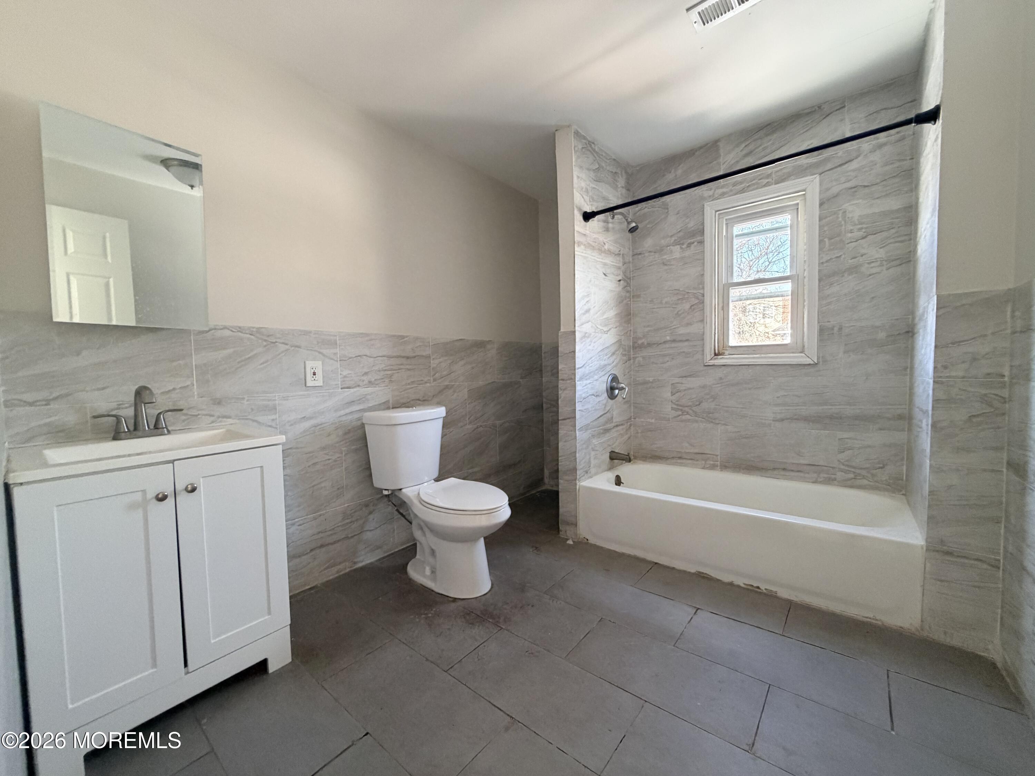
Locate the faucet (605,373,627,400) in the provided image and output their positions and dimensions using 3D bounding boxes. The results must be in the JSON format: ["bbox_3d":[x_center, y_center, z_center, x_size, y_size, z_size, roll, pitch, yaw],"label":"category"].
[{"bbox_3d":[0.688,-0.006,2.822,0.100,0.180,0.178,1,3,39],"label":"faucet"}]

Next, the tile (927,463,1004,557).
[{"bbox_3d":[1.605,0.435,1.504,0.187,0.310,0.012,1,4,39],"label":"tile"}]

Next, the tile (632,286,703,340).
[{"bbox_3d":[1.031,-0.502,2.880,0.502,0.305,0.010,1,3,39],"label":"tile"}]

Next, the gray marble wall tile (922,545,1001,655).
[{"bbox_3d":[1.613,0.754,1.525,0.189,0.327,0.011,1,3,39],"label":"gray marble wall tile"}]

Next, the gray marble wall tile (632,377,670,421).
[{"bbox_3d":[0.956,0.085,2.976,0.279,0.297,0.010,1,3,39],"label":"gray marble wall tile"}]

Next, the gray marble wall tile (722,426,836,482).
[{"bbox_3d":[1.578,0.385,2.573,0.619,0.302,0.011,1,3,39],"label":"gray marble wall tile"}]

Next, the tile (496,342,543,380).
[{"bbox_3d":[0.022,-0.222,3.314,0.011,0.302,0.588,1,3,39],"label":"tile"}]

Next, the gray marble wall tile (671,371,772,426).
[{"bbox_3d":[1.324,0.078,2.756,0.613,0.302,0.011,1,3,39],"label":"gray marble wall tile"}]

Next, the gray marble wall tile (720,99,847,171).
[{"bbox_3d":[1.521,-1.420,2.426,0.607,0.270,0.010,1,3,39],"label":"gray marble wall tile"}]

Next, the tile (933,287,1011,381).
[{"bbox_3d":[1.597,-0.181,1.477,0.177,0.304,0.011,1,3,39],"label":"tile"}]

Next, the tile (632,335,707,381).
[{"bbox_3d":[1.044,-0.225,2.917,0.505,0.303,0.010,1,4,39],"label":"tile"}]

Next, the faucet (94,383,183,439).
[{"bbox_3d":[-1.287,0.082,1.436,0.165,0.179,0.243,1,3,39],"label":"faucet"}]

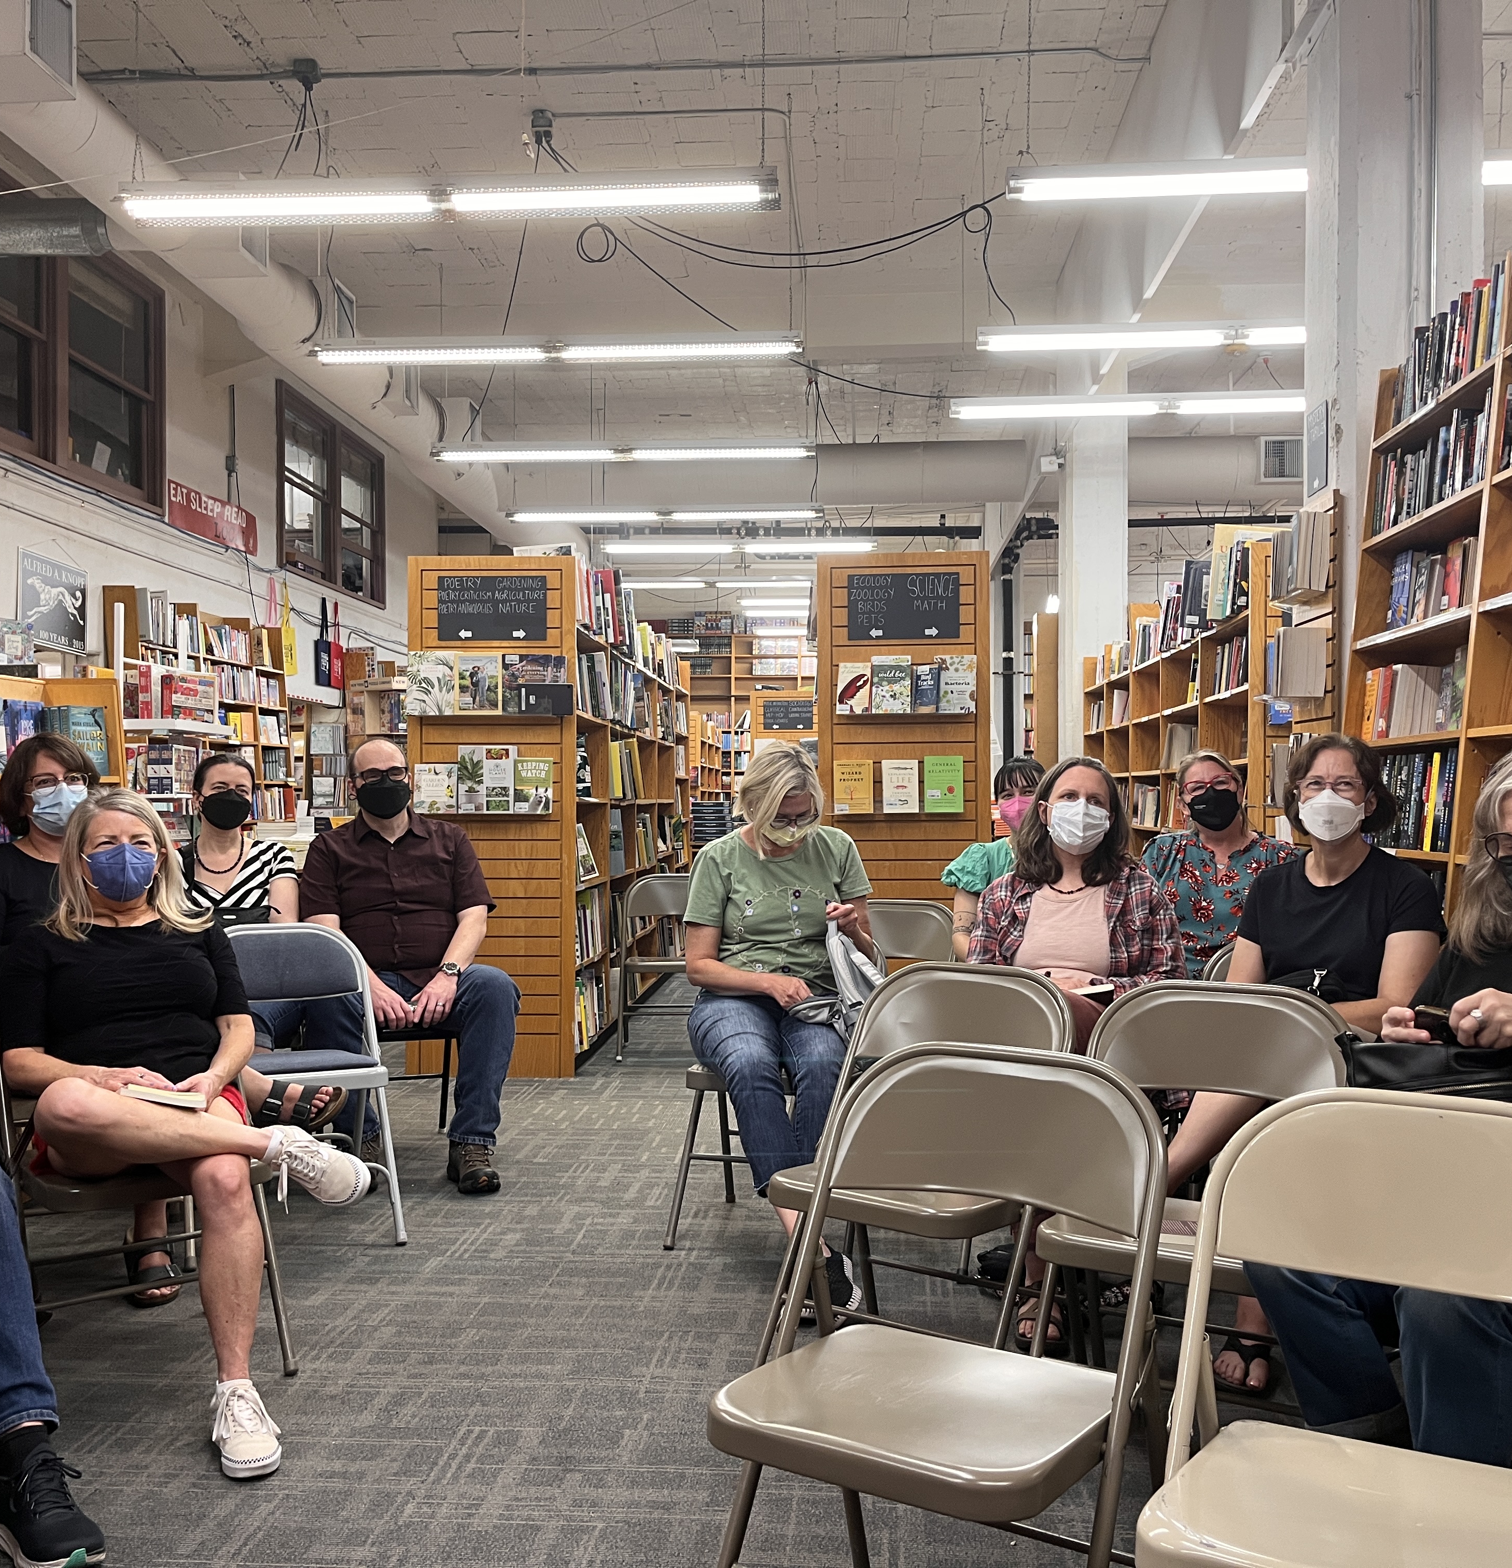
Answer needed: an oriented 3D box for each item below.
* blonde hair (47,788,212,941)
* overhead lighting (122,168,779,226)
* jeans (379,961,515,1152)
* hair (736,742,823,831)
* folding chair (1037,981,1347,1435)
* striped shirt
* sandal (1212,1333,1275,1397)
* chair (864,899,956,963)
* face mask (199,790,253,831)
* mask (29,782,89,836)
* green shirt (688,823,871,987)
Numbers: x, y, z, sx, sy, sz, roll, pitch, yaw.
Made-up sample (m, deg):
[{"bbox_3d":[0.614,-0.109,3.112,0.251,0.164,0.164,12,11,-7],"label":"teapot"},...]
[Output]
[{"bbox_3d":[-1.237,0.160,3.100,0.285,0.295,0.240,0,-1,-27],"label":"blonde hair"},{"bbox_3d":[-1.138,-2.144,5.734,2.440,0.110,0.140,0,0,4],"label":"overhead lighting"},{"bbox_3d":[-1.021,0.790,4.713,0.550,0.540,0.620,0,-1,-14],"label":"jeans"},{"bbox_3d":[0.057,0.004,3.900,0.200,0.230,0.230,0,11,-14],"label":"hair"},{"bbox_3d":[0.691,0.737,2.500,0.460,0.770,0.500,0,-1,30],"label":"folding chair"},{"bbox_3d":[-1.581,0.369,4.640,0.410,0.460,0.260,0,-1,-25],"label":"striped shirt"},{"bbox_3d":[0.960,1.115,3.040,0.100,0.085,0.250,0,-1,27],"label":"sandal"},{"bbox_3d":[0.365,0.769,4.963,0.460,0.760,0.480,0,-1,20],"label":"chair"},{"bbox_3d":[-1.575,0.075,4.660,0.145,0.115,0.090,0,-1,-26],"label":"face mask"},{"bbox_3d":[-1.641,0.060,3.700,0.132,0.128,0.085,0,-1,-30],"label":"mask"},{"bbox_3d":[0.060,0.320,3.970,0.460,0.440,0.300,0,0,-5],"label":"green shirt"}]

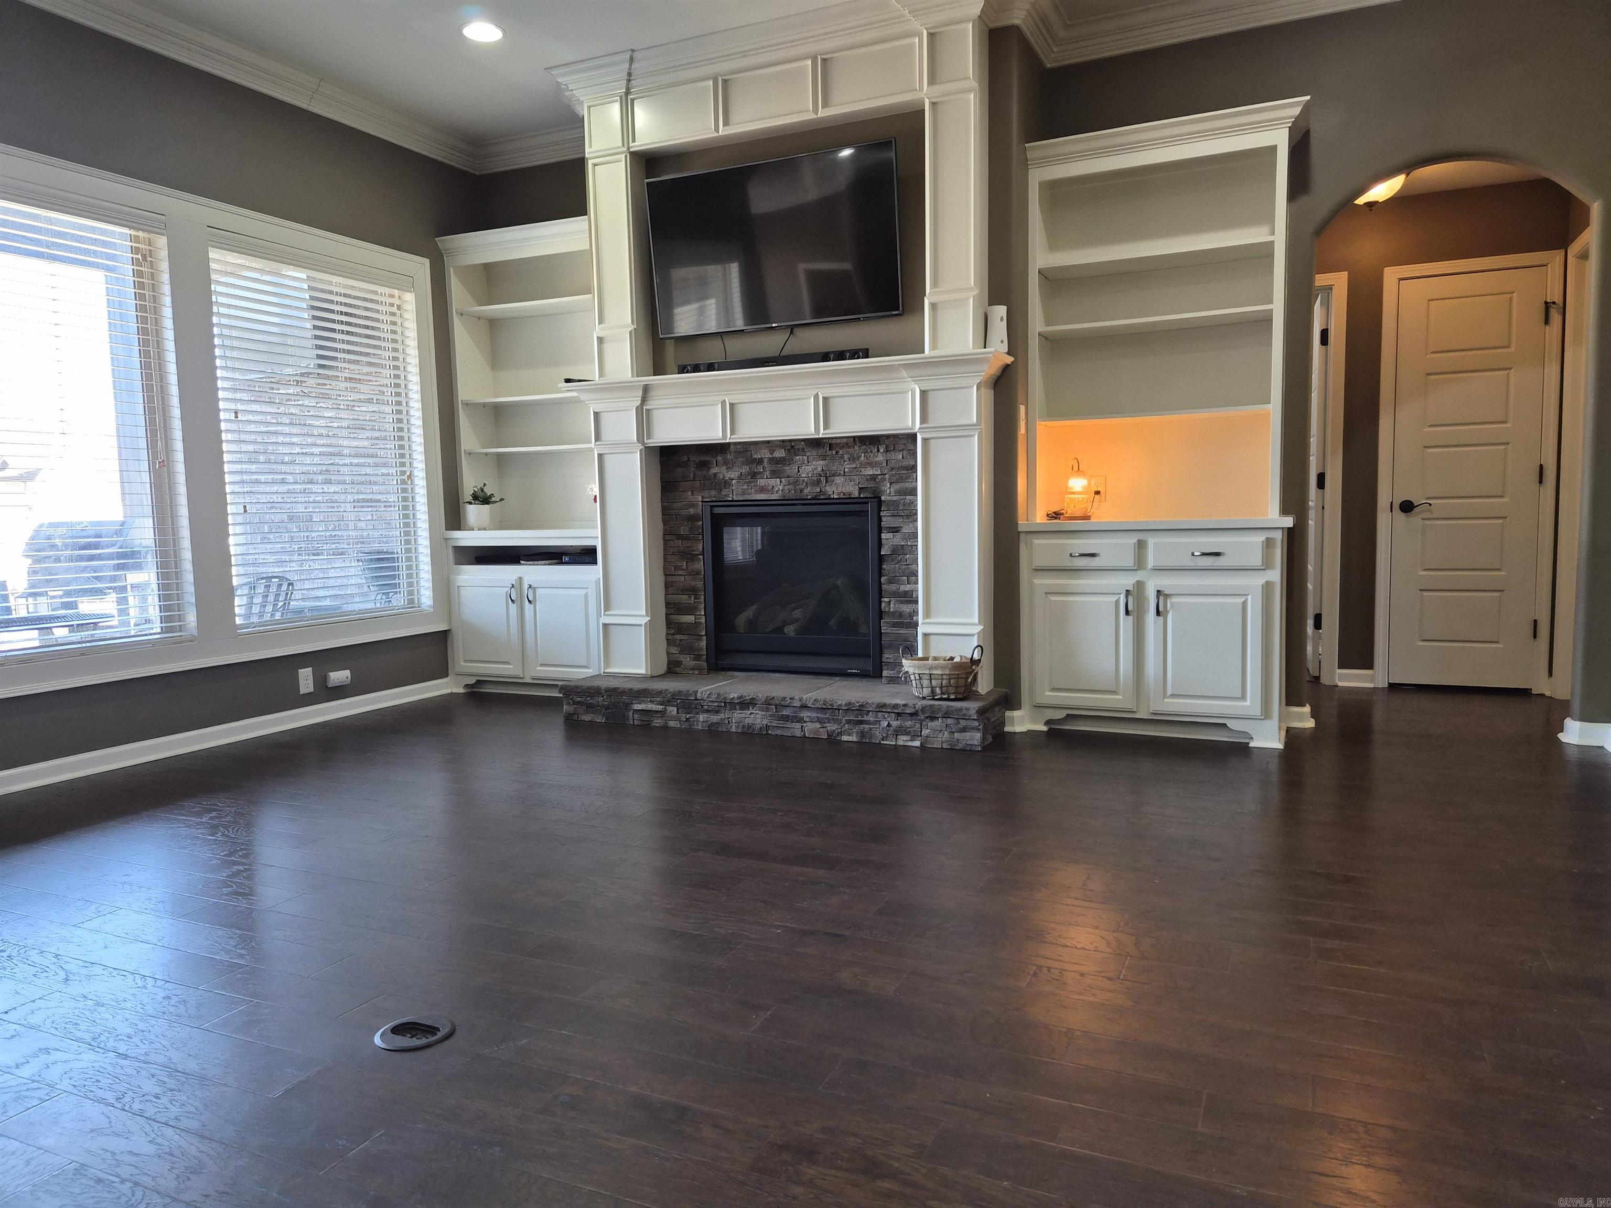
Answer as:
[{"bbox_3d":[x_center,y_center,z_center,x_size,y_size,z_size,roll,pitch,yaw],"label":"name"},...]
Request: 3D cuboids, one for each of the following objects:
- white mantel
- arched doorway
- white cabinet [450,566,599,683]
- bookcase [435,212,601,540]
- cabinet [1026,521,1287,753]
[{"bbox_3d":[-0.127,-0.324,4.752,2.099,1.374,0.270,1,6,25],"label":"white mantel"},{"bbox_3d":[2.518,-0.594,4.248,0.931,2.239,0.150,1,6,25],"label":"arched doorway"},{"bbox_3d":[-1.360,0.126,5.789,1.023,0.690,0.463,1,6,25],"label":"white cabinet"},{"bbox_3d":[-1.369,-1.166,5.711,1.023,1.568,0.376,1,6,25],"label":"bookcase"},{"bbox_3d":[1.458,0.091,4.467,1.034,0.880,0.473,1,6,25],"label":"cabinet"}]

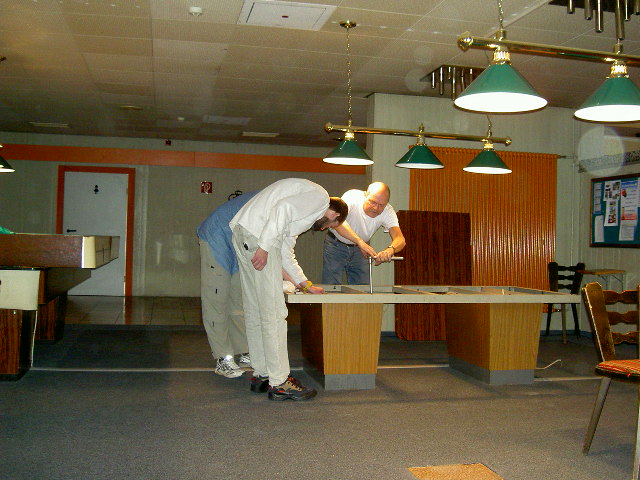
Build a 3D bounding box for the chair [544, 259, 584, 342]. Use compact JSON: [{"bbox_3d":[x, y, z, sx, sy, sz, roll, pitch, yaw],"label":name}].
[{"bbox_3d":[2.636,0.665,7.929,0.430,0.840,0.460,1,0,38],"label":"chair"}]

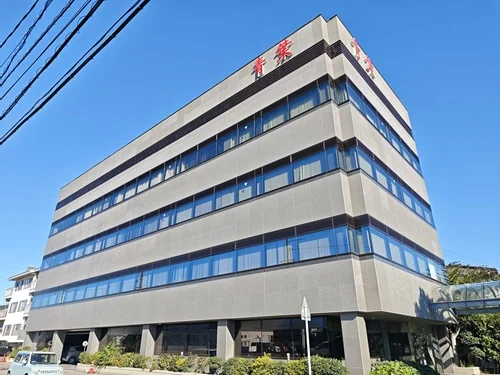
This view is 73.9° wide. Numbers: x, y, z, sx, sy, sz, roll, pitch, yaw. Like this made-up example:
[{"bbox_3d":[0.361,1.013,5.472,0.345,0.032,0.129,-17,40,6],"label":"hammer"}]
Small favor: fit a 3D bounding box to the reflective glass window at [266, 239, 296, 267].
[{"bbox_3d":[1.386,2.993,14.979,1.790,1.140,0.120,-20,-32,37],"label":"reflective glass window"}]

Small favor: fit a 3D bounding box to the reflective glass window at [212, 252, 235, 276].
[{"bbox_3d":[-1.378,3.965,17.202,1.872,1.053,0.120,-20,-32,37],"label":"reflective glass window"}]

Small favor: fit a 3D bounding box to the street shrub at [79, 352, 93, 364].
[{"bbox_3d":[-10.102,10.501,20.400,0.700,0.680,0.700,-20,-32,37],"label":"street shrub"}]

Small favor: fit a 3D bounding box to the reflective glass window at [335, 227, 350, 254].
[{"bbox_3d":[3.568,2.061,12.762,0.524,1.027,0.100,-21,-32,37],"label":"reflective glass window"}]

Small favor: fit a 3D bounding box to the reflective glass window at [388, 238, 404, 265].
[{"bbox_3d":[6.712,2.992,15.006,0.120,1.140,1.790,-20,-32,37],"label":"reflective glass window"}]

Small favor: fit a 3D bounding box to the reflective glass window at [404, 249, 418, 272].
[{"bbox_3d":[7.584,3.413,15.640,0.100,1.009,1.713,-21,-32,37],"label":"reflective glass window"}]

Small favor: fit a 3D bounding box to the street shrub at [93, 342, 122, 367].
[{"bbox_3d":[-8.365,9.803,19.500,1.450,1.200,1.150,-21,-32,37],"label":"street shrub"}]

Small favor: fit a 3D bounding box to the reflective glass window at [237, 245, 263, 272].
[{"bbox_3d":[-0.007,3.396,15.806,1.739,1.105,0.100,-20,-32,37],"label":"reflective glass window"}]

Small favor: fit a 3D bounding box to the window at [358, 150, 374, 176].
[{"bbox_3d":[5.671,-1.060,16.177,0.120,1.054,1.880,-21,-32,37],"label":"window"}]

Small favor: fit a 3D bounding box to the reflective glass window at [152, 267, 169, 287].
[{"bbox_3d":[-5.550,5.582,20.578,1.790,1.140,0.120,-20,-32,37],"label":"reflective glass window"}]

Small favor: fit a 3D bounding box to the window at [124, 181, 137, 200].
[{"bbox_3d":[-9.493,0.414,26.423,1.806,1.009,0.100,-21,-32,37],"label":"window"}]

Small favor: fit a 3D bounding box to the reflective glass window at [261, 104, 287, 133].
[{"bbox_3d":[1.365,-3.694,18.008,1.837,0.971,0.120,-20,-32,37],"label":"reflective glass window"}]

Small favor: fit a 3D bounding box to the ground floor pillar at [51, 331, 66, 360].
[{"bbox_3d":[-16.848,13.949,29.041,0.699,2.515,0.660,-21,-32,37],"label":"ground floor pillar"}]

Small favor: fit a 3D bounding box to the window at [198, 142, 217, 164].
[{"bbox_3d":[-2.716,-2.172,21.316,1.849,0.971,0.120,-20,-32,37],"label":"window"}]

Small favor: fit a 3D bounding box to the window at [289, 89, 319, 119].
[{"bbox_3d":[2.756,-4.210,16.928,1.790,1.140,0.120,-20,-32,37],"label":"window"}]

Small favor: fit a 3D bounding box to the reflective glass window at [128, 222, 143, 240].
[{"bbox_3d":[-8.778,3.393,25.793,1.778,1.143,0.120,-21,-32,37],"label":"reflective glass window"}]

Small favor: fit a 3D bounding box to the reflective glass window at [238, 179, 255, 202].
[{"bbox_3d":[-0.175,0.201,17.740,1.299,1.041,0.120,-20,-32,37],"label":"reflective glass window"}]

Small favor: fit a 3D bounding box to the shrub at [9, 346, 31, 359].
[{"bbox_3d":[-19.428,13.907,28.000,1.600,0.950,1.150,-21,-32,37],"label":"shrub"}]

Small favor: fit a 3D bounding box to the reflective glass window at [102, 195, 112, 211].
[{"bbox_3d":[-13.413,1.545,31.198,1.524,1.257,0.120,-21,-32,37],"label":"reflective glass window"}]

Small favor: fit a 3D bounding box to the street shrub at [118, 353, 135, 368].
[{"bbox_3d":[-7.171,10.063,19.290,0.660,0.750,0.620,-20,-32,37],"label":"street shrub"}]

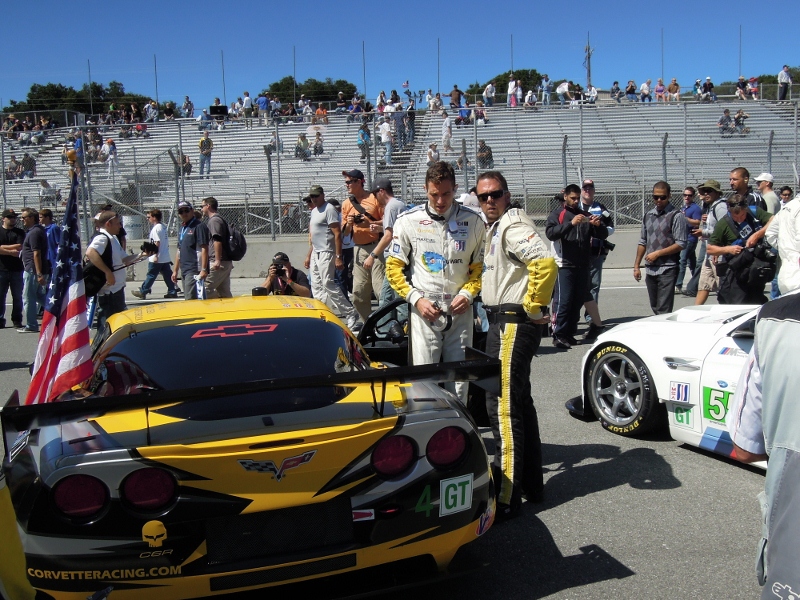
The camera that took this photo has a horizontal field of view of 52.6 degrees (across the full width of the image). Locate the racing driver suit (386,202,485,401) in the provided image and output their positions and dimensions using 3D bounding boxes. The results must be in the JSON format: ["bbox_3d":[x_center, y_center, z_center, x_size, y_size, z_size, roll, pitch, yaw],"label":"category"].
[{"bbox_3d":[0.200,0.238,4.331,0.520,1.500,0.340,-2,6,-4],"label":"racing driver suit"}]

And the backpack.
[{"bbox_3d":[-2.348,-0.843,11.650,0.250,0.530,0.330,-1,7,3],"label":"backpack"}]

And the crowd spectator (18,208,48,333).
[{"bbox_3d":[-5.264,-0.442,11.650,0.400,1.800,0.480,-4,7,-22],"label":"crowd spectator"}]

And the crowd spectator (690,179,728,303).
[{"bbox_3d":[3.903,-0.621,10.200,0.600,1.780,0.520,-5,7,-29],"label":"crowd spectator"}]

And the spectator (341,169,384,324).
[{"bbox_3d":[-0.393,-0.361,8.488,0.550,1.930,0.420,3,8,37],"label":"spectator"}]

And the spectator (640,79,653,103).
[{"bbox_3d":[11.428,-9.643,37.500,0.550,1.240,0.720,-4,7,-17],"label":"spectator"}]

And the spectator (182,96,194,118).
[{"bbox_3d":[-11.745,-10.411,45.092,0.520,1.720,0.420,-3,6,-11],"label":"spectator"}]

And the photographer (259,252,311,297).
[{"bbox_3d":[-1.299,0.025,9.100,0.680,1.130,0.800,0,7,17],"label":"photographer"}]

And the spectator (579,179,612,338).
[{"bbox_3d":[2.325,-0.540,9.850,0.540,1.860,0.420,0,6,11],"label":"spectator"}]

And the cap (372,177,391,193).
[{"bbox_3d":[-0.188,-1.185,8.350,0.250,0.150,0.180,-16,-1,30],"label":"cap"}]

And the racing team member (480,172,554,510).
[{"bbox_3d":[0.597,0.232,4.220,0.440,1.790,0.560,-6,7,-31],"label":"racing team member"}]

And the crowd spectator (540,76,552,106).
[{"bbox_3d":[7.299,-10.354,40.300,0.580,1.740,0.420,2,7,30],"label":"crowd spectator"}]

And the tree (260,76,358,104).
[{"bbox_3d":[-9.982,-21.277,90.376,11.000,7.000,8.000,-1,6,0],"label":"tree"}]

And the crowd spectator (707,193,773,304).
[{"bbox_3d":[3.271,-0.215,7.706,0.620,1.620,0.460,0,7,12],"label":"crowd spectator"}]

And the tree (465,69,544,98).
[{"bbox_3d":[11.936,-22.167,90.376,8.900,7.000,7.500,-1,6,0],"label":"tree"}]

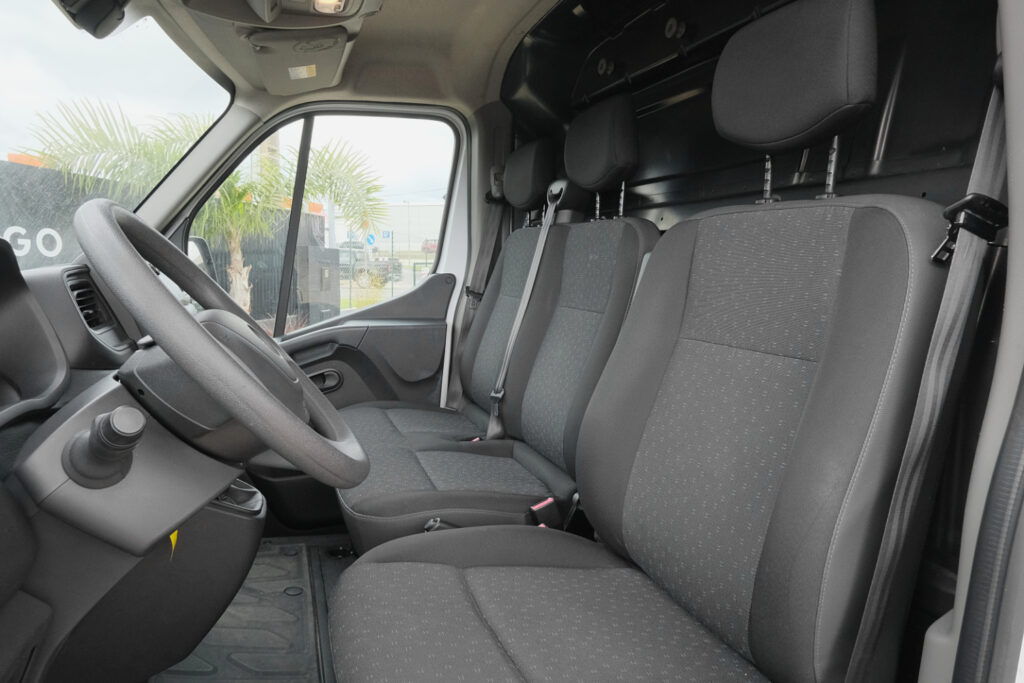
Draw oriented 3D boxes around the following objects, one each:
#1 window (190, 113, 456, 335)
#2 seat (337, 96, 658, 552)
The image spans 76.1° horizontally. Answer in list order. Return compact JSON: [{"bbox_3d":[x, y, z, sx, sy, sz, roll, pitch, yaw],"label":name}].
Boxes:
[{"bbox_3d":[-0.579,-0.374,2.107,0.840,0.710,0.060,-3,14,-21],"label":"window"},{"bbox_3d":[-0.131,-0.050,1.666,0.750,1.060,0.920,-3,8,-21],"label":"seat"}]

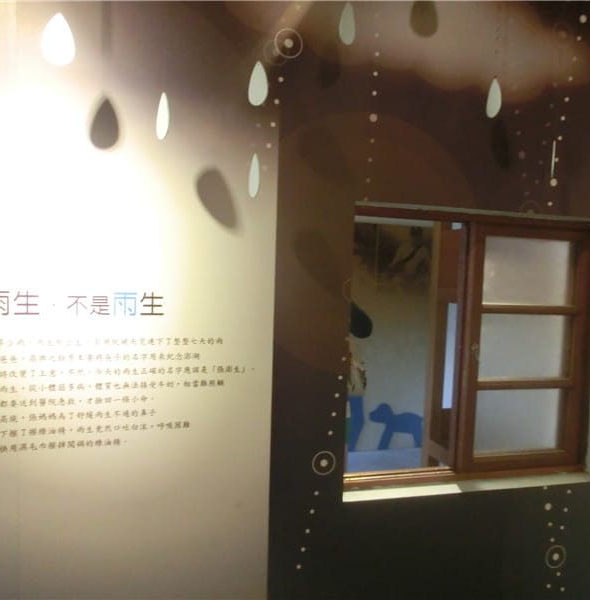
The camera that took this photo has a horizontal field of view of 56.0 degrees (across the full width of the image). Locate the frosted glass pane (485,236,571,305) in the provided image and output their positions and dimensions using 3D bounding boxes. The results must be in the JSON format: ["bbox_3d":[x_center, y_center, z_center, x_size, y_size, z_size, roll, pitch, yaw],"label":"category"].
[{"bbox_3d":[0.867,-0.102,2.085,0.372,0.253,0.008,1,4,-16],"label":"frosted glass pane"}]

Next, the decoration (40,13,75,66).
[{"bbox_3d":[-0.559,-0.616,1.310,0.073,0.116,0.006,1,4,-11],"label":"decoration"}]

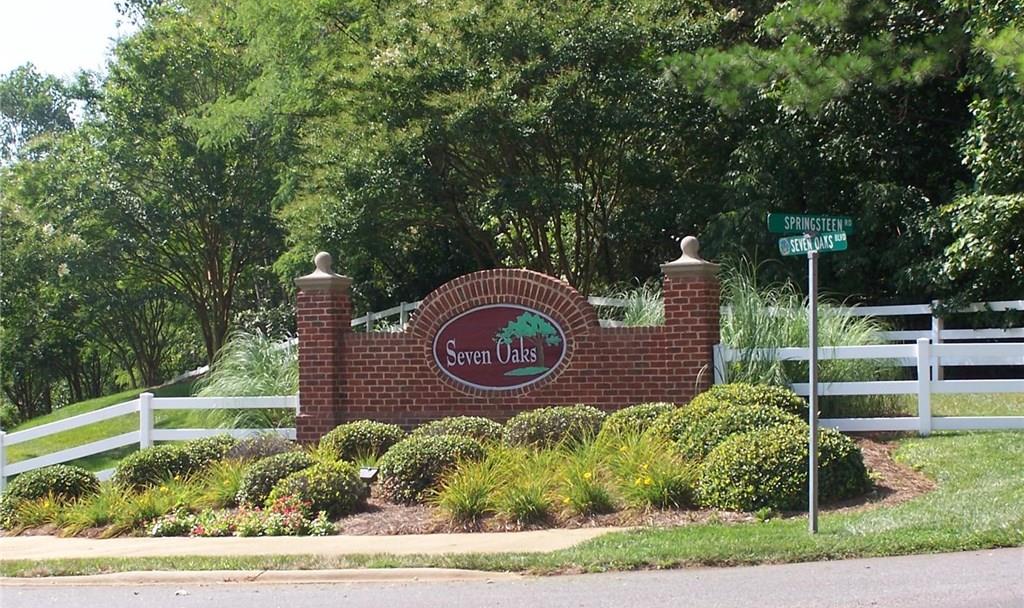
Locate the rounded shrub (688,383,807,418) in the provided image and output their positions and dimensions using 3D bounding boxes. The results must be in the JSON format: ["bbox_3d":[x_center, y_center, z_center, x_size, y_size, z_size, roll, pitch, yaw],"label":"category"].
[{"bbox_3d":[2.557,1.232,24.300,1.336,0.723,1.250,-2,-1,25],"label":"rounded shrub"}]

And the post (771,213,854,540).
[{"bbox_3d":[2.515,0.583,18.600,0.900,2.700,0.770,0,-2,-43],"label":"post"}]

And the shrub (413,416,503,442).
[{"bbox_3d":[-0.641,1.541,26.100,1.082,0.412,1.000,-1,-1,0],"label":"shrub"}]

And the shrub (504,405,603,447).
[{"bbox_3d":[0.487,1.428,25.400,1.191,0.532,1.100,-1,-1,0],"label":"shrub"}]

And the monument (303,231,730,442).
[{"bbox_3d":[-0.135,0.498,26.831,5.470,2.425,0.560,-2,-1,25],"label":"monument"}]

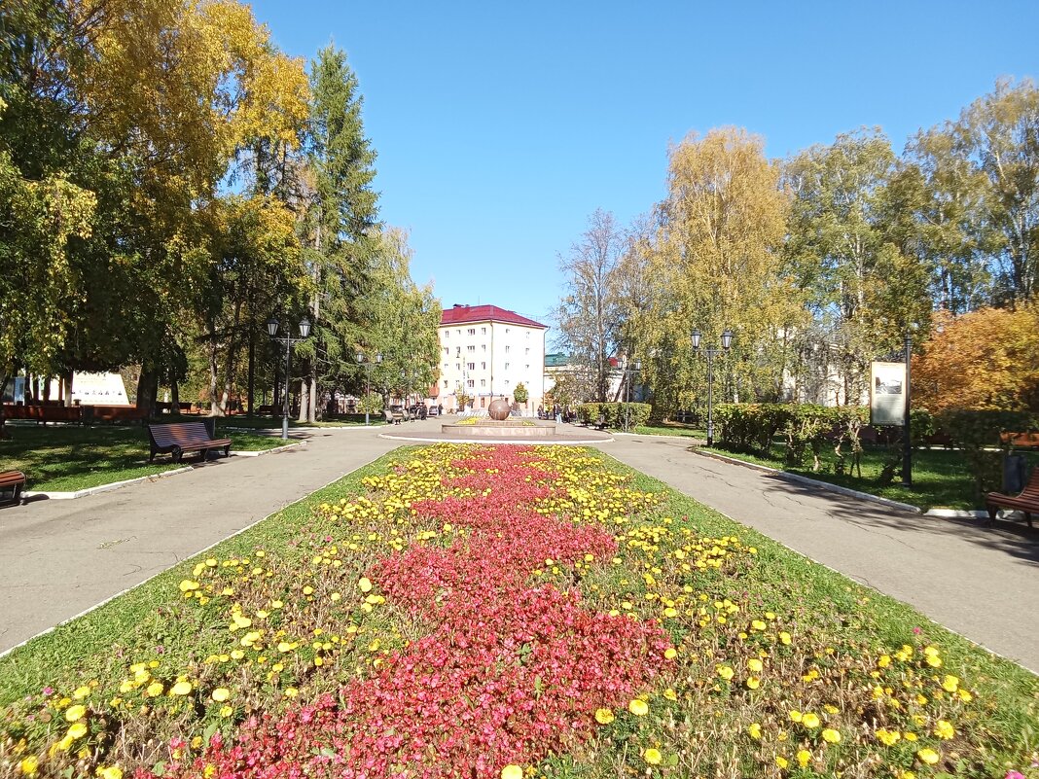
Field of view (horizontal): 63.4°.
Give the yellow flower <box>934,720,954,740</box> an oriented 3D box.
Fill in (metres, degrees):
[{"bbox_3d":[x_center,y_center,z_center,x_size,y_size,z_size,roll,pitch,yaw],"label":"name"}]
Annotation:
[{"bbox_3d":[1.733,1.390,3.430,0.078,0.050,0.075,1,-1,-1],"label":"yellow flower"}]

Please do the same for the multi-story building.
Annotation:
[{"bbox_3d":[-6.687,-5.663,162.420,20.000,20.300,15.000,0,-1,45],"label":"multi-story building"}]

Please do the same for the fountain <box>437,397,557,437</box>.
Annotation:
[{"bbox_3d":[-0.888,1.182,36.200,4.900,1.500,4.900,1,-1,-1],"label":"fountain"}]

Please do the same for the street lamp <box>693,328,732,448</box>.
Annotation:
[{"bbox_3d":[6.727,-0.085,29.500,1.480,4.250,0.420,1,-1,9],"label":"street lamp"}]

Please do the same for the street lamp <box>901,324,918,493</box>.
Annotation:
[{"bbox_3d":[7.242,0.336,15.700,0.220,3.000,0.220,1,-1,-1],"label":"street lamp"}]

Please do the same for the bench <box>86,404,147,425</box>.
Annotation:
[{"bbox_3d":[-17.169,1.092,36.000,2.500,0.820,0.700,1,-1,-1],"label":"bench"}]

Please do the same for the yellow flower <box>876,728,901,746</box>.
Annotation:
[{"bbox_3d":[1.472,1.384,3.350,0.095,0.050,0.075,1,-1,-1],"label":"yellow flower"}]

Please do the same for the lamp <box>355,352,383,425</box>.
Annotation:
[{"bbox_3d":[-8.780,-0.057,49.000,1.450,4.250,0.420,1,-1,-1],"label":"lamp"}]

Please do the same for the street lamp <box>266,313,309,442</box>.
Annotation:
[{"bbox_3d":[-8.089,-0.407,29.300,1.500,4.250,0.420,1,-1,-1],"label":"street lamp"}]

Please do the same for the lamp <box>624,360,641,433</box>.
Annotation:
[{"bbox_3d":[6.353,0.397,49.000,1.450,4.250,0.420,1,-1,-1],"label":"lamp"}]

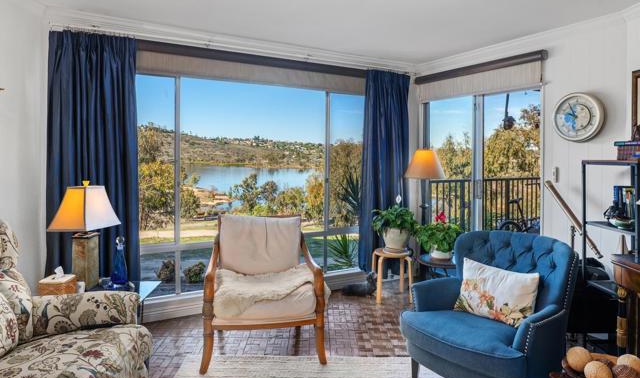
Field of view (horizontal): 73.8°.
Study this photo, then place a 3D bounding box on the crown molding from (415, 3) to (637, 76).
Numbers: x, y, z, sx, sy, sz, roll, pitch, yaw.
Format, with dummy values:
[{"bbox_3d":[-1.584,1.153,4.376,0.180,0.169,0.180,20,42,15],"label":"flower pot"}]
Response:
[{"bbox_3d":[1.667,-1.329,4.004,0.090,0.110,2.150,-2,4,-34],"label":"crown molding"}]

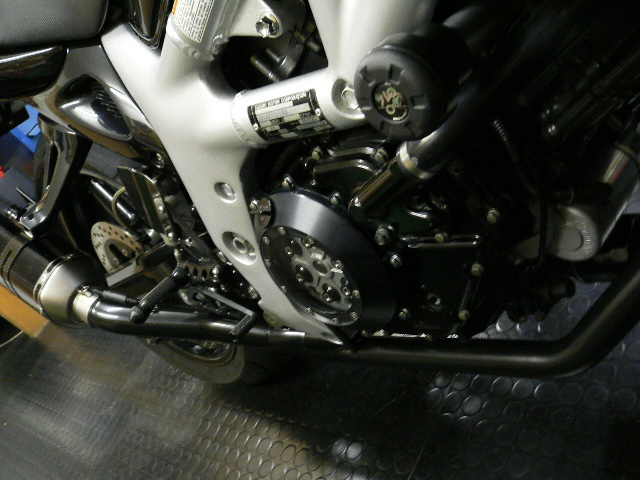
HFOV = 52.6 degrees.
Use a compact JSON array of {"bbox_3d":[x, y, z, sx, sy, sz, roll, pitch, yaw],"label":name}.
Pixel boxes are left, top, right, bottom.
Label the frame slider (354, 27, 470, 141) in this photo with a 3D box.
[{"bbox_3d":[0.056,-0.094,0.381,0.060,0.060,0.055,-5,34,51],"label":"frame slider"}]

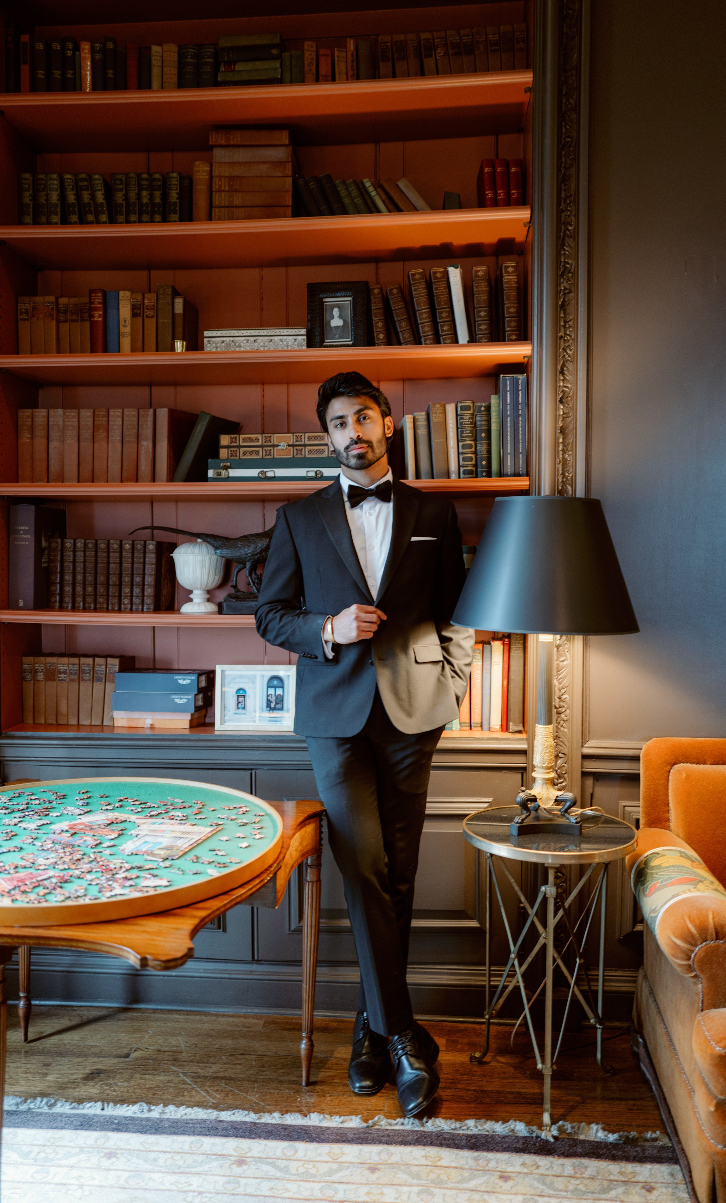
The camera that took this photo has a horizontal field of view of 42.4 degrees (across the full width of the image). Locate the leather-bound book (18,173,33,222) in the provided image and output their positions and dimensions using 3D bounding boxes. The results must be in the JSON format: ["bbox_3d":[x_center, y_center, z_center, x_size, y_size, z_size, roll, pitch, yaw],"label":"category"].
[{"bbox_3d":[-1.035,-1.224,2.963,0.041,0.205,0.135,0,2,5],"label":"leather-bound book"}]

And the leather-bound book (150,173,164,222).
[{"bbox_3d":[-0.609,-1.182,2.862,0.038,0.196,0.135,0,2,5],"label":"leather-bound book"}]

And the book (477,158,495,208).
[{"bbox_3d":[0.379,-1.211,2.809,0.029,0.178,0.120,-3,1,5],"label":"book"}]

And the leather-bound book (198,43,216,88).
[{"bbox_3d":[-0.468,-1.595,2.925,0.049,0.206,0.150,0,2,5],"label":"leather-bound book"}]

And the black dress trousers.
[{"bbox_3d":[0.031,0.647,2.459,0.358,0.930,0.300,0,2,3],"label":"black dress trousers"}]

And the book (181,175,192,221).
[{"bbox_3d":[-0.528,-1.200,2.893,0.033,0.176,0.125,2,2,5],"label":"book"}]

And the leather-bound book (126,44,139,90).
[{"bbox_3d":[-0.703,-1.620,2.966,0.039,0.210,0.148,0,2,5],"label":"leather-bound book"}]

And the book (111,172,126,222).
[{"bbox_3d":[-0.726,-1.185,2.872,0.042,0.200,0.135,0,2,5],"label":"book"}]

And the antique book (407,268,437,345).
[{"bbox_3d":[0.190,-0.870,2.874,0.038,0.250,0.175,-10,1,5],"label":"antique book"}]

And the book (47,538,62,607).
[{"bbox_3d":[-0.967,-0.087,3.032,0.037,0.223,0.153,2,2,5],"label":"book"}]

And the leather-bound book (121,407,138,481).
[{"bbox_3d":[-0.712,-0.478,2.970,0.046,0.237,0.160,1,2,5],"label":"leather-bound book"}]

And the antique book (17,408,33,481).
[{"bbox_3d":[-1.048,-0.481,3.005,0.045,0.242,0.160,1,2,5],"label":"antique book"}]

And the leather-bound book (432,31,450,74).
[{"bbox_3d":[0.246,-1.596,2.858,0.036,0.203,0.150,-5,1,6],"label":"leather-bound book"}]

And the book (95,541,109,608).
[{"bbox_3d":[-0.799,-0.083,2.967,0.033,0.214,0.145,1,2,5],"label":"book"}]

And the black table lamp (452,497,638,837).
[{"bbox_3d":[0.468,0.159,2.396,0.474,0.843,0.474,0,2,5],"label":"black table lamp"}]

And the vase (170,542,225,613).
[{"bbox_3d":[-0.508,-0.077,2.889,0.172,0.223,0.172,0,2,5],"label":"vase"}]

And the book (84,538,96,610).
[{"bbox_3d":[-0.846,-0.086,3.003,0.035,0.223,0.155,2,2,5],"label":"book"}]

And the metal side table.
[{"bbox_3d":[0.469,0.904,2.375,0.432,0.664,0.432,0,2,5],"label":"metal side table"}]

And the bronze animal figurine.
[{"bbox_3d":[-0.466,-0.146,2.910,0.542,0.288,0.129,0,2,5],"label":"bronze animal figurine"}]

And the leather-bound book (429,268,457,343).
[{"bbox_3d":[0.251,-0.871,2.882,0.044,0.256,0.170,-8,1,6],"label":"leather-bound book"}]

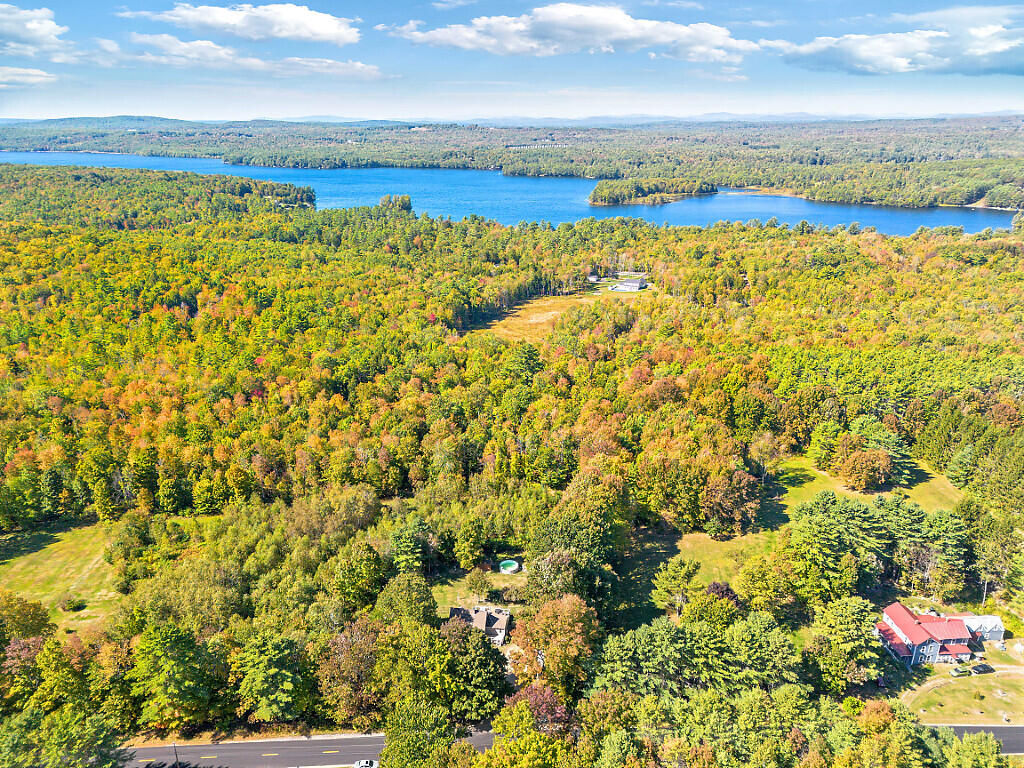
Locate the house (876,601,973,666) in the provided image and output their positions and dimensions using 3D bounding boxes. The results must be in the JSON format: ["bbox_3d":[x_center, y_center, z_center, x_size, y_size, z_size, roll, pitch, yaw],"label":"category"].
[{"bbox_3d":[98.600,59.760,171.011,17.650,8.200,13.000,-2,21,-5],"label":"house"}]

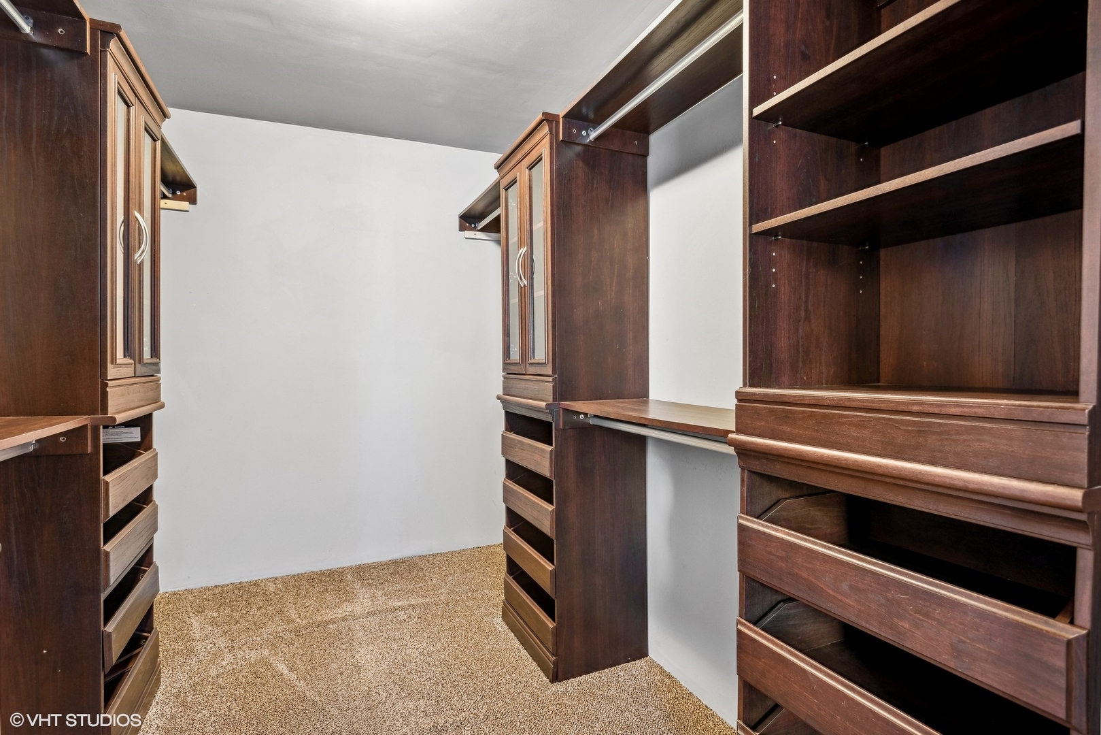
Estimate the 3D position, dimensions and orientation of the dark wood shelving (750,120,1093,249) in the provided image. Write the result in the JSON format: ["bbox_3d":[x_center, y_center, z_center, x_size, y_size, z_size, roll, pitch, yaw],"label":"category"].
[{"bbox_3d":[0.678,-0.275,0.987,0.375,0.017,0.531,0,0,-23],"label":"dark wood shelving"}]

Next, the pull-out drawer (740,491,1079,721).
[{"bbox_3d":[0.645,0.331,0.967,0.374,0.134,0.547,0,0,-23],"label":"pull-out drawer"}]

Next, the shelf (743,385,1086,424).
[{"bbox_3d":[0.666,0.052,0.977,0.404,0.026,0.560,0,0,-23],"label":"shelf"}]

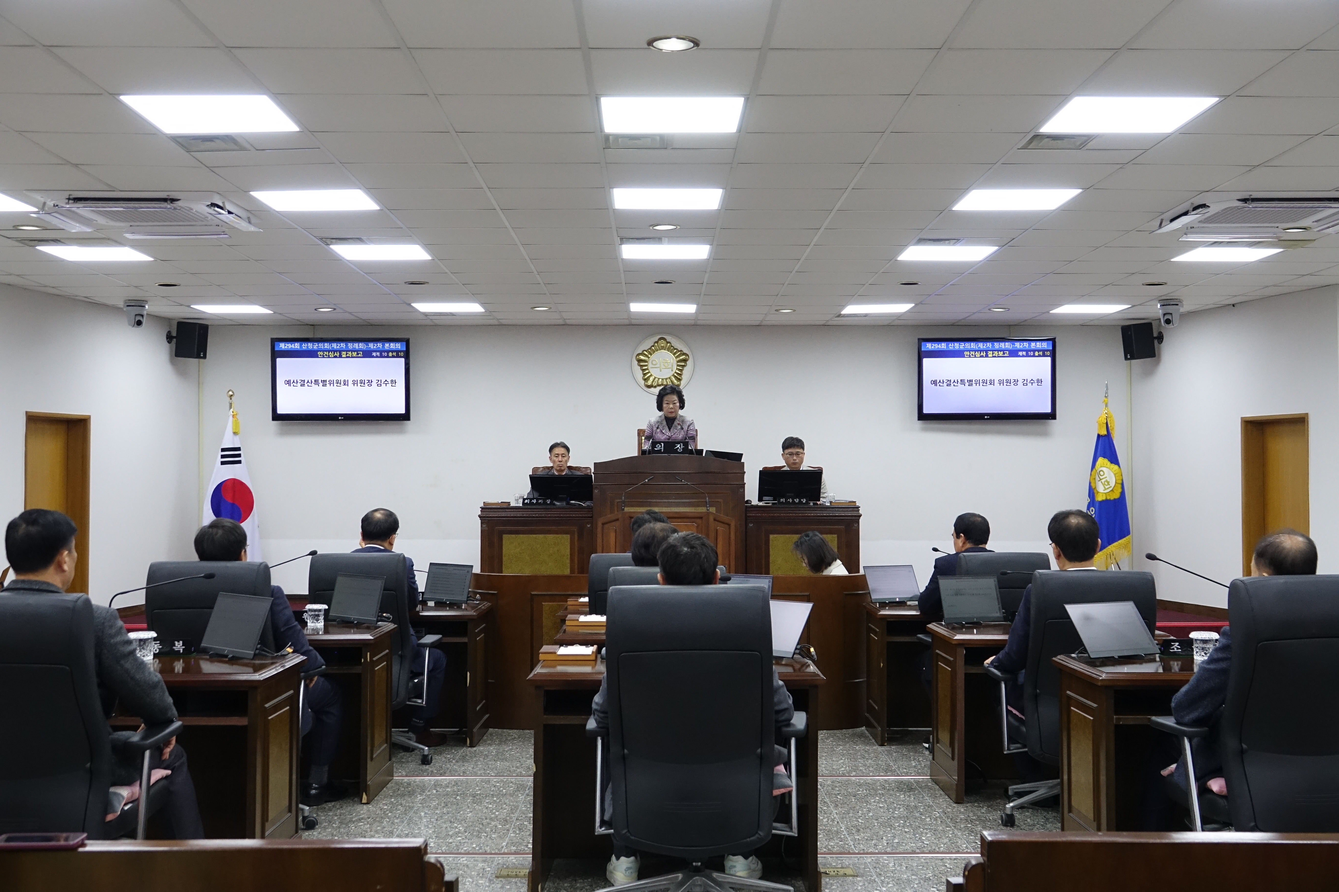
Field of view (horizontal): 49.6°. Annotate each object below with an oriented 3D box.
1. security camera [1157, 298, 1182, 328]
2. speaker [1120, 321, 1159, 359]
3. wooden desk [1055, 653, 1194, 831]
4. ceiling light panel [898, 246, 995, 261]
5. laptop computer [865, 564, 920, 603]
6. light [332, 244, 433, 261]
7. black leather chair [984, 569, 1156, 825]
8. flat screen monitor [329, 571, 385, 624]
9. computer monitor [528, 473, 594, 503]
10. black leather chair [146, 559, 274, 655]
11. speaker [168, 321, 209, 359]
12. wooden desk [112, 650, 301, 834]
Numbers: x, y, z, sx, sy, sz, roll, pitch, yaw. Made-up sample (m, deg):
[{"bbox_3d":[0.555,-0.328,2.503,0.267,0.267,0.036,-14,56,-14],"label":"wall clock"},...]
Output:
[{"bbox_3d":[4.144,-1.081,11.989,0.200,0.220,0.200,-1,-2,25],"label":"security camera"},{"bbox_3d":[4.237,-0.948,13.144,0.220,0.310,0.250,-6,0,-13],"label":"speaker"},{"bbox_3d":[2.046,1.208,5.440,1.034,0.744,0.621,0,-2,-1],"label":"wooden desk"},{"bbox_3d":[1.795,-1.265,9.373,0.580,0.060,0.580,0,-1,-1],"label":"ceiling light panel"},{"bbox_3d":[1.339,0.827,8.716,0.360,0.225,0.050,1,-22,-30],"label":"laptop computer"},{"bbox_3d":[-1.856,-1.265,9.340,0.580,0.060,0.580,0,-1,-1],"label":"light"},{"bbox_3d":[1.722,1.051,6.077,0.690,1.090,0.680,0,-2,-3],"label":"black leather chair"},{"bbox_3d":[-1.555,0.766,7.243,0.360,0.240,0.100,-1,-1,35],"label":"flat screen monitor"},{"bbox_3d":[-0.853,0.350,11.538,0.520,0.280,0.200,0,-1,11],"label":"computer monitor"},{"bbox_3d":[-1.838,1.032,6.006,0.690,1.108,0.680,0,-2,2],"label":"black leather chair"},{"bbox_3d":[-4.309,-0.954,13.087,0.220,0.320,0.215,5,0,10],"label":"speaker"},{"bbox_3d":[-1.866,1.154,5.149,1.005,0.752,0.610,0,-1,-1],"label":"wooden desk"}]

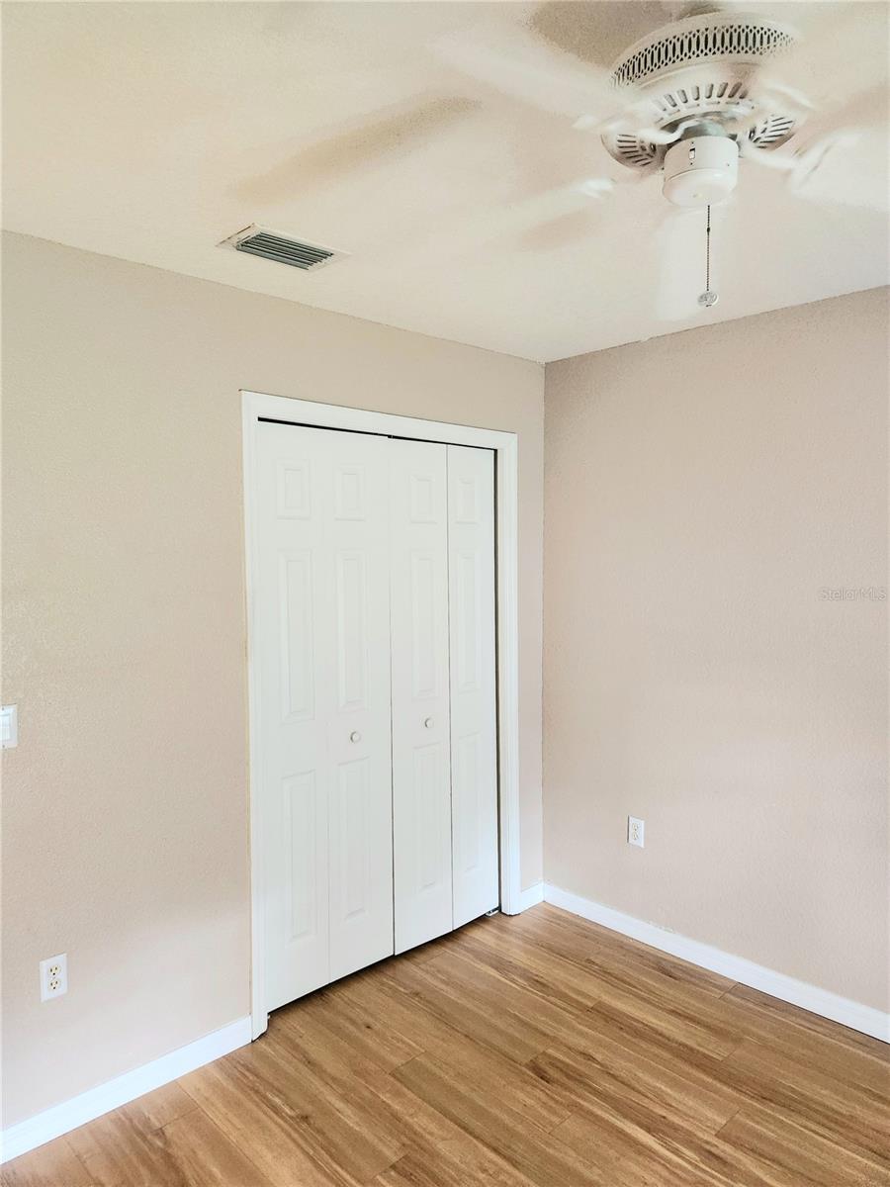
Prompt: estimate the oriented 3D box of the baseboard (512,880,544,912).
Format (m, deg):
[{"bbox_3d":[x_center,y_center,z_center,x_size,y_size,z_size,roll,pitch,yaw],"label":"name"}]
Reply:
[{"bbox_3d":[0.390,1.381,3.580,0.185,0.090,0.015,-3,4,-43],"label":"baseboard"}]

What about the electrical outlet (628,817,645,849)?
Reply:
[{"bbox_3d":[0.791,0.987,3.263,0.010,0.113,0.072,-3,4,-43],"label":"electrical outlet"}]

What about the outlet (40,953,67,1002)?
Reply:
[{"bbox_3d":[-1.080,1.061,2.179,0.070,0.114,0.010,-3,4,-43],"label":"outlet"}]

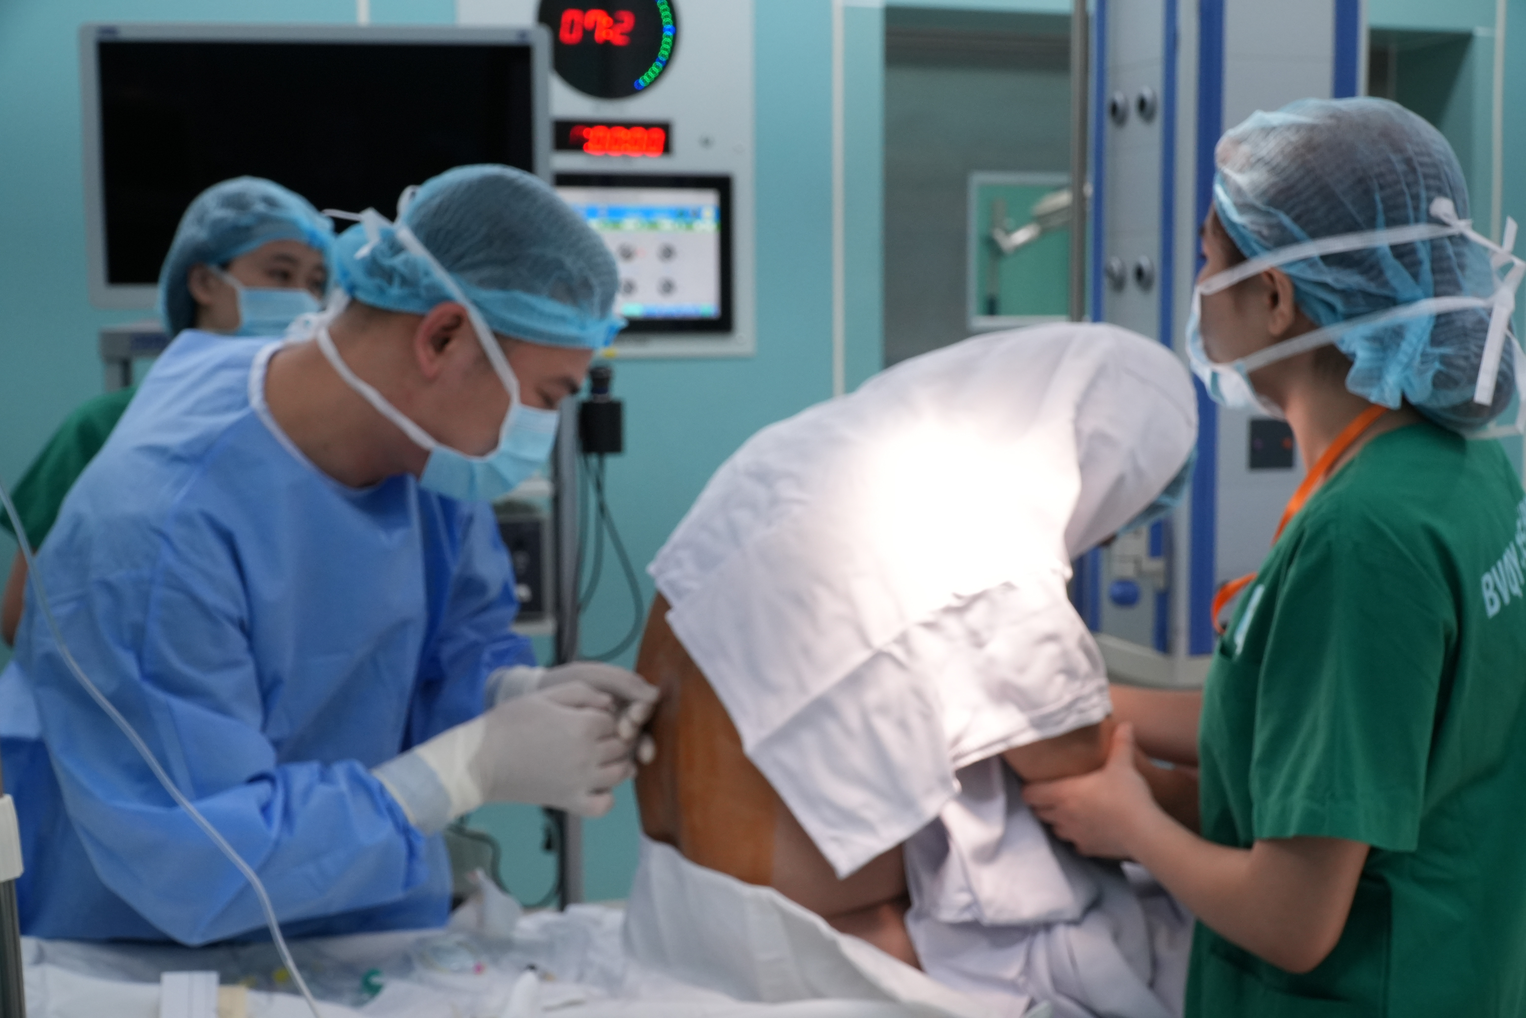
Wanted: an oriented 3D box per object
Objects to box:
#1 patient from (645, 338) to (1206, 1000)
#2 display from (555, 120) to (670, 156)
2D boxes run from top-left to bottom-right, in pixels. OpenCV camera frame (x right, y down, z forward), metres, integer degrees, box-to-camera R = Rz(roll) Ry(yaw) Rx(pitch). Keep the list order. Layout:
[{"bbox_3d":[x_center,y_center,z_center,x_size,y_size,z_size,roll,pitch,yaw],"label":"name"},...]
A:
[{"bbox_3d":[0.180,0.307,1.940,0.640,0.980,0.480,-3,7,-22],"label":"patient"},{"bbox_3d":[-0.294,-0.700,3.669,0.245,0.058,0.030,-3,7,-19],"label":"display"}]

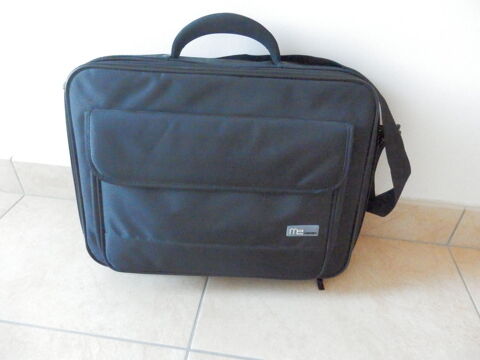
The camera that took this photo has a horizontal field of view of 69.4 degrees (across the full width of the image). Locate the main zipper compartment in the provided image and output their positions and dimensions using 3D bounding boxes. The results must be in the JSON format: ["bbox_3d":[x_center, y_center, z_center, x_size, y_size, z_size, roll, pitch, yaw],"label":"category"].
[{"bbox_3d":[-0.026,-0.012,0.520,0.415,0.315,0.107,3,22,-1],"label":"main zipper compartment"}]

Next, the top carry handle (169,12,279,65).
[{"bbox_3d":[-0.018,-0.185,0.457,0.148,0.065,0.028,3,22,-1],"label":"top carry handle"}]

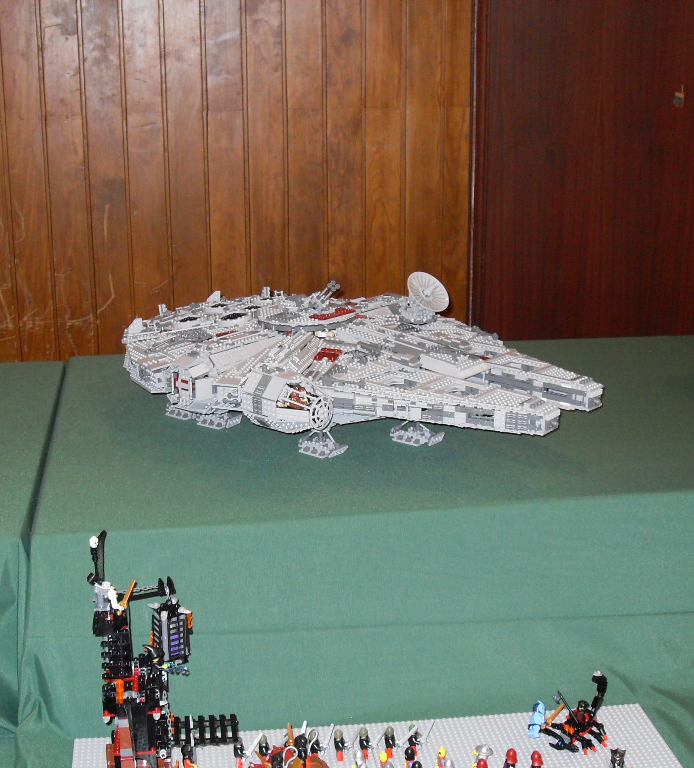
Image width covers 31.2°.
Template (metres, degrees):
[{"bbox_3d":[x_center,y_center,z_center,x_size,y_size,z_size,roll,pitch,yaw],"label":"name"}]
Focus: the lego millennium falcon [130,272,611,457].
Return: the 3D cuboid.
[{"bbox_3d":[-0.003,-0.055,2.004,0.835,0.217,0.565,11,19,38],"label":"lego millennium falcon"}]

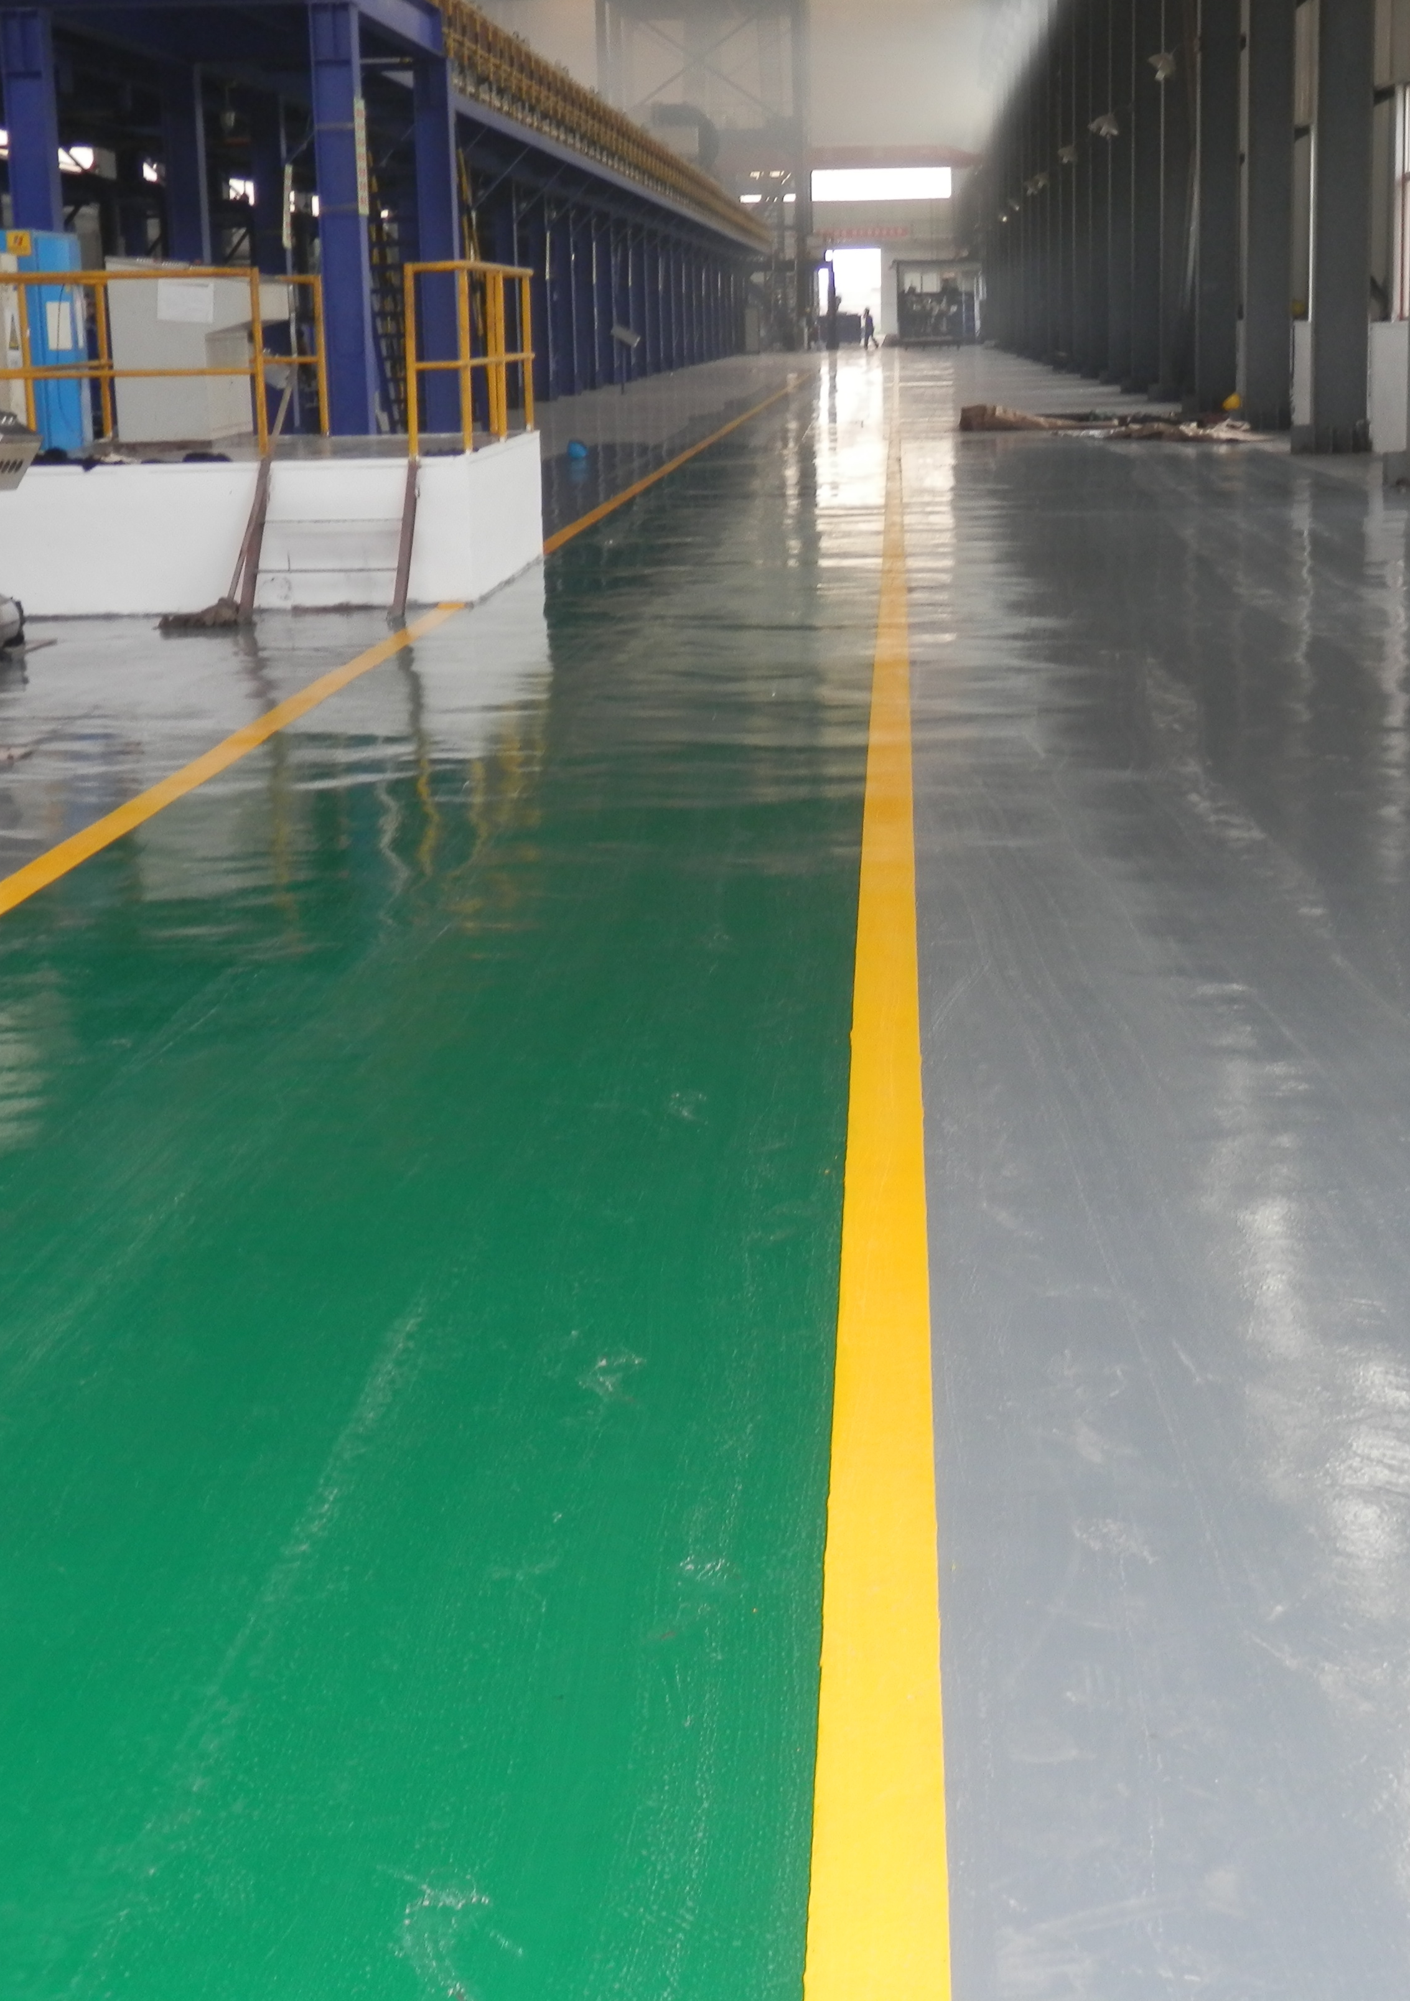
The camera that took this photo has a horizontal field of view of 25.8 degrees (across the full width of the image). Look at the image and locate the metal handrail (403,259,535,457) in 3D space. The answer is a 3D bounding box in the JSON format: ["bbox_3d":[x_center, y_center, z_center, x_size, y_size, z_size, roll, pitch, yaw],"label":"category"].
[{"bbox_3d":[-1.309,-3.705,17.712,0.325,0.995,3.079,0,12,4],"label":"metal handrail"}]

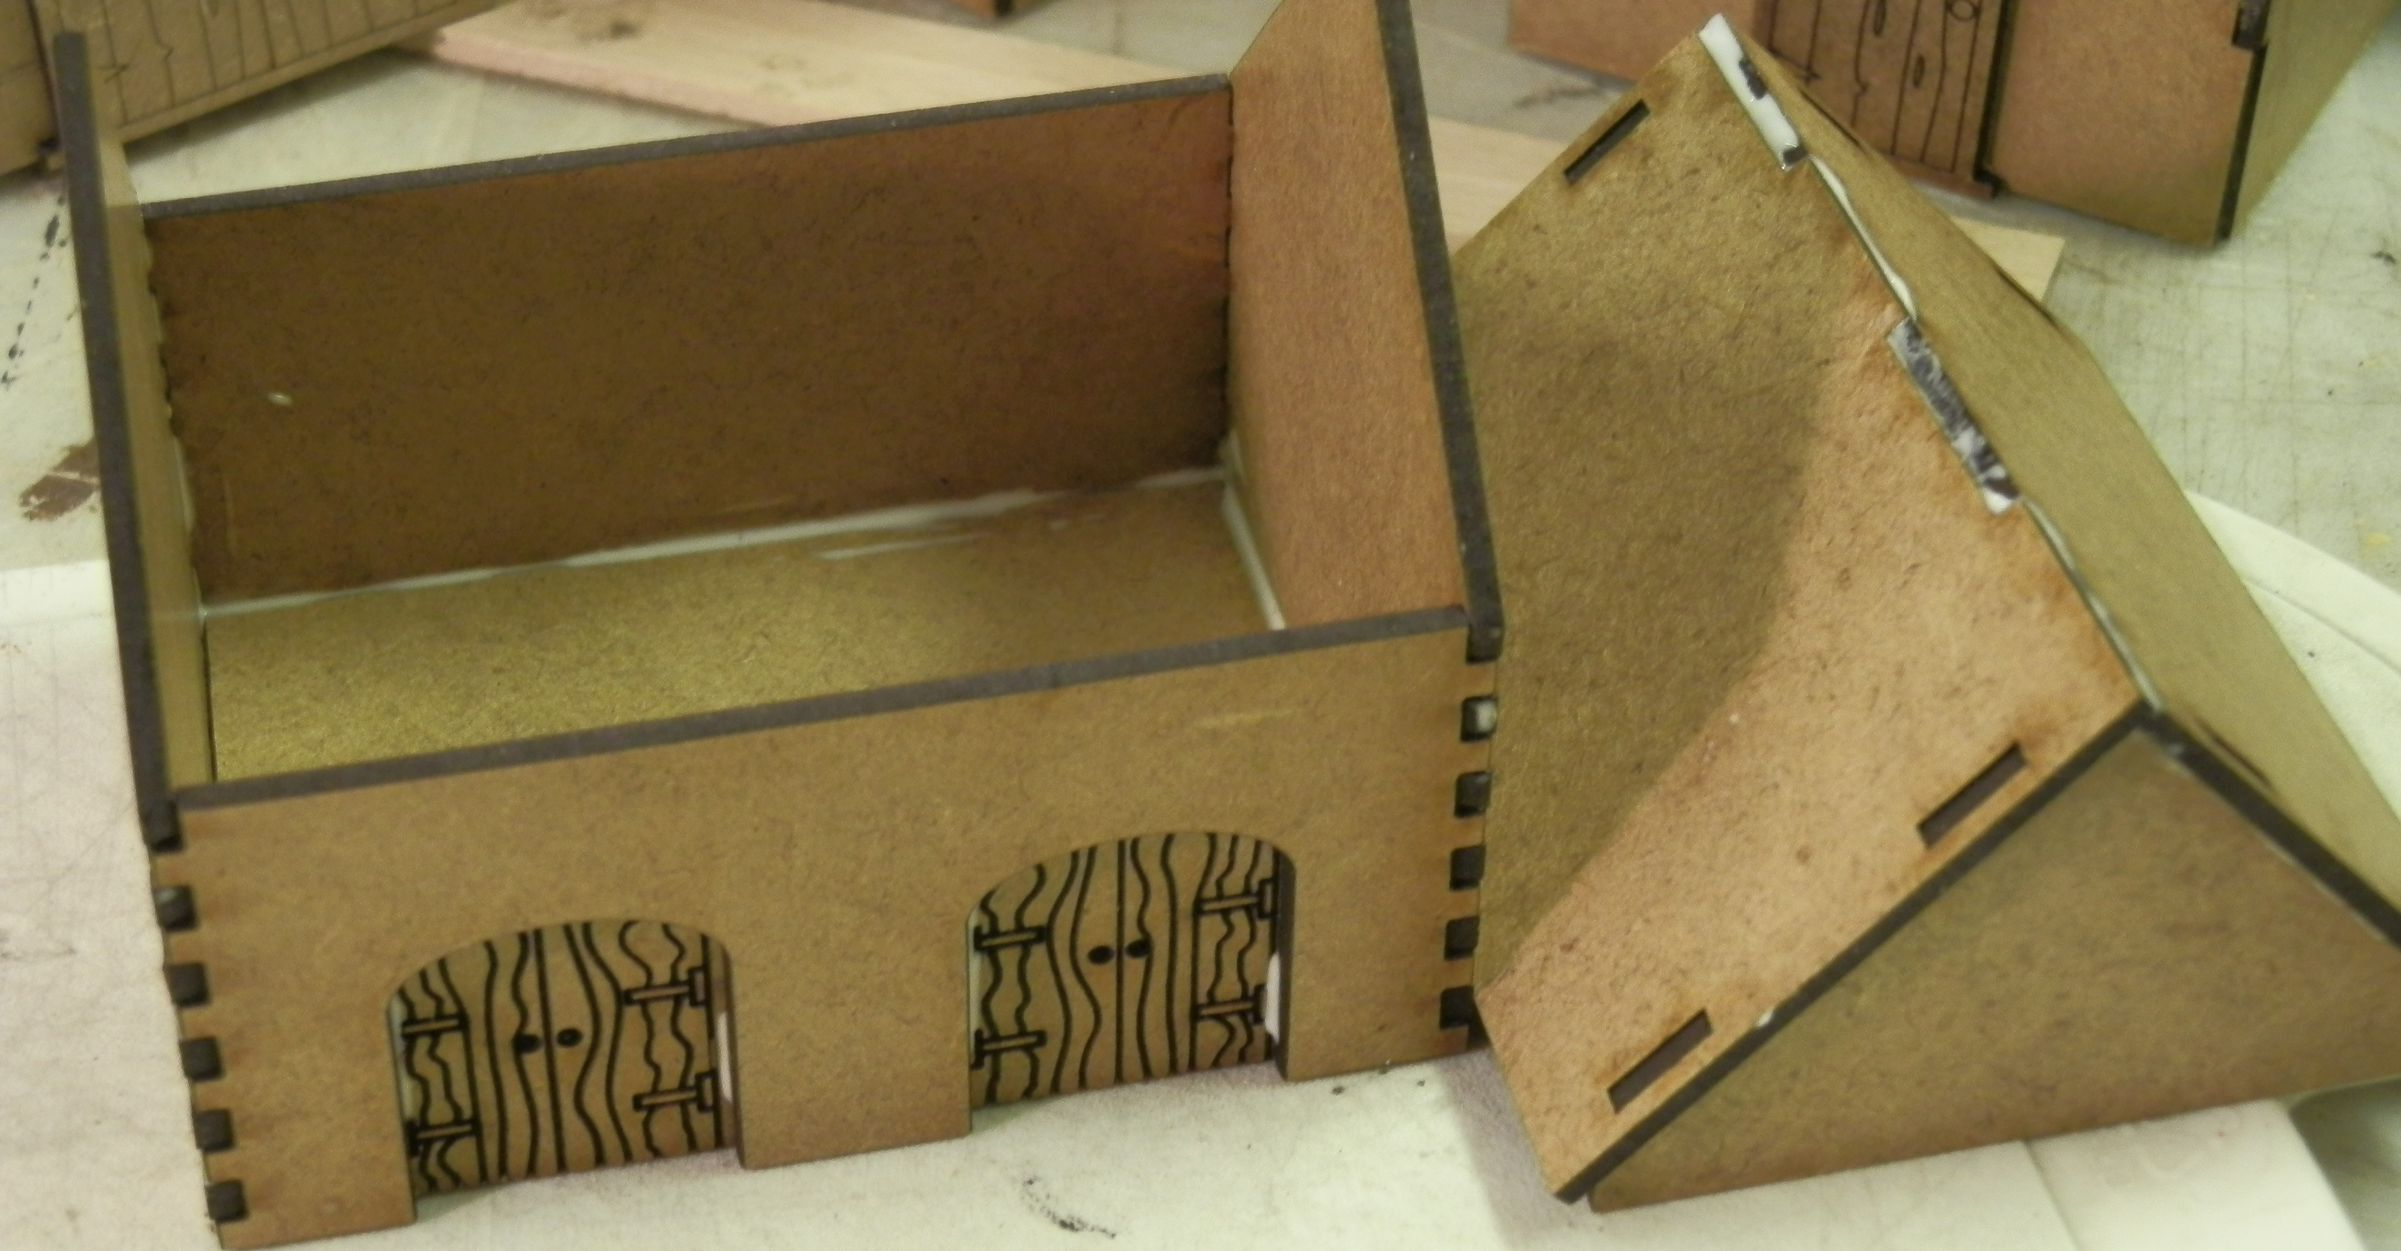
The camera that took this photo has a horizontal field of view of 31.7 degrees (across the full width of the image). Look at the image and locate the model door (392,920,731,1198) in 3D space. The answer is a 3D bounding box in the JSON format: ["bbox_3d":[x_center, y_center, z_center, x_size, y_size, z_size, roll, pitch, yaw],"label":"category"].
[{"bbox_3d":[-0.040,0.026,0.268,0.021,0.024,0.003,-8,41,-11],"label":"model door"}]

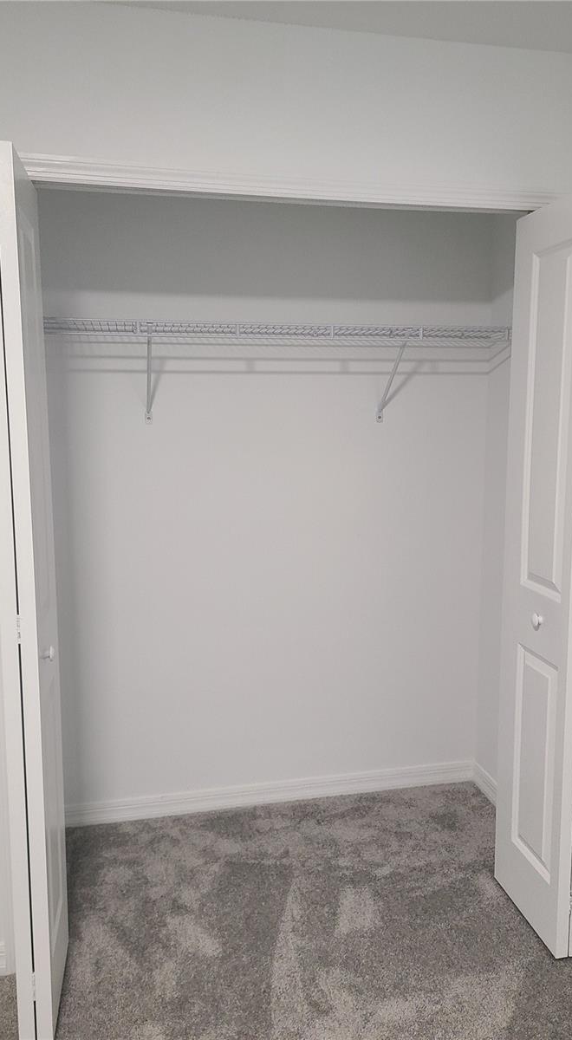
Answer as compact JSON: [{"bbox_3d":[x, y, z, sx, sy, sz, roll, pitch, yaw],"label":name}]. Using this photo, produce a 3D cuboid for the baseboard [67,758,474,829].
[{"bbox_3d":[-0.079,1.046,2.994,1.746,0.088,0.015,-2,8,-12],"label":"baseboard"}]

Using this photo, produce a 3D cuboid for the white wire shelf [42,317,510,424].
[{"bbox_3d":[-0.051,-0.487,2.639,1.746,0.318,0.308,-2,8,-12],"label":"white wire shelf"}]

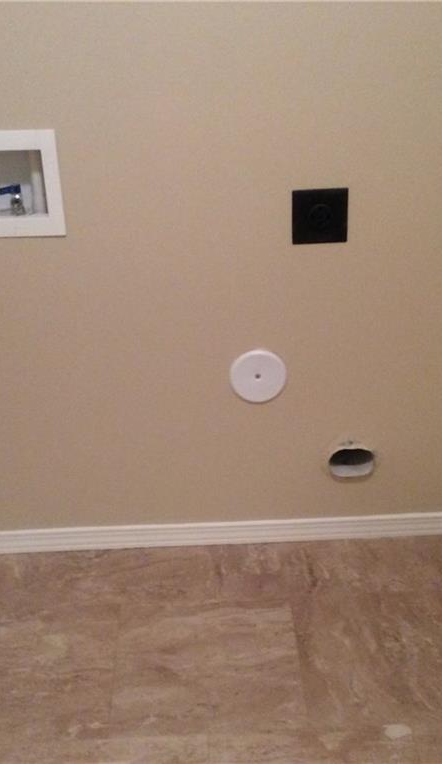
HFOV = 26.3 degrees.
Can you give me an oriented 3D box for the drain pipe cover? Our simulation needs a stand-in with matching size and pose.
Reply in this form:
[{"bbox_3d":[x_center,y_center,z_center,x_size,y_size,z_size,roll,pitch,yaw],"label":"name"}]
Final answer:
[{"bbox_3d":[0.084,-0.013,2.118,0.126,0.128,0.009,-2,26,-1],"label":"drain pipe cover"}]

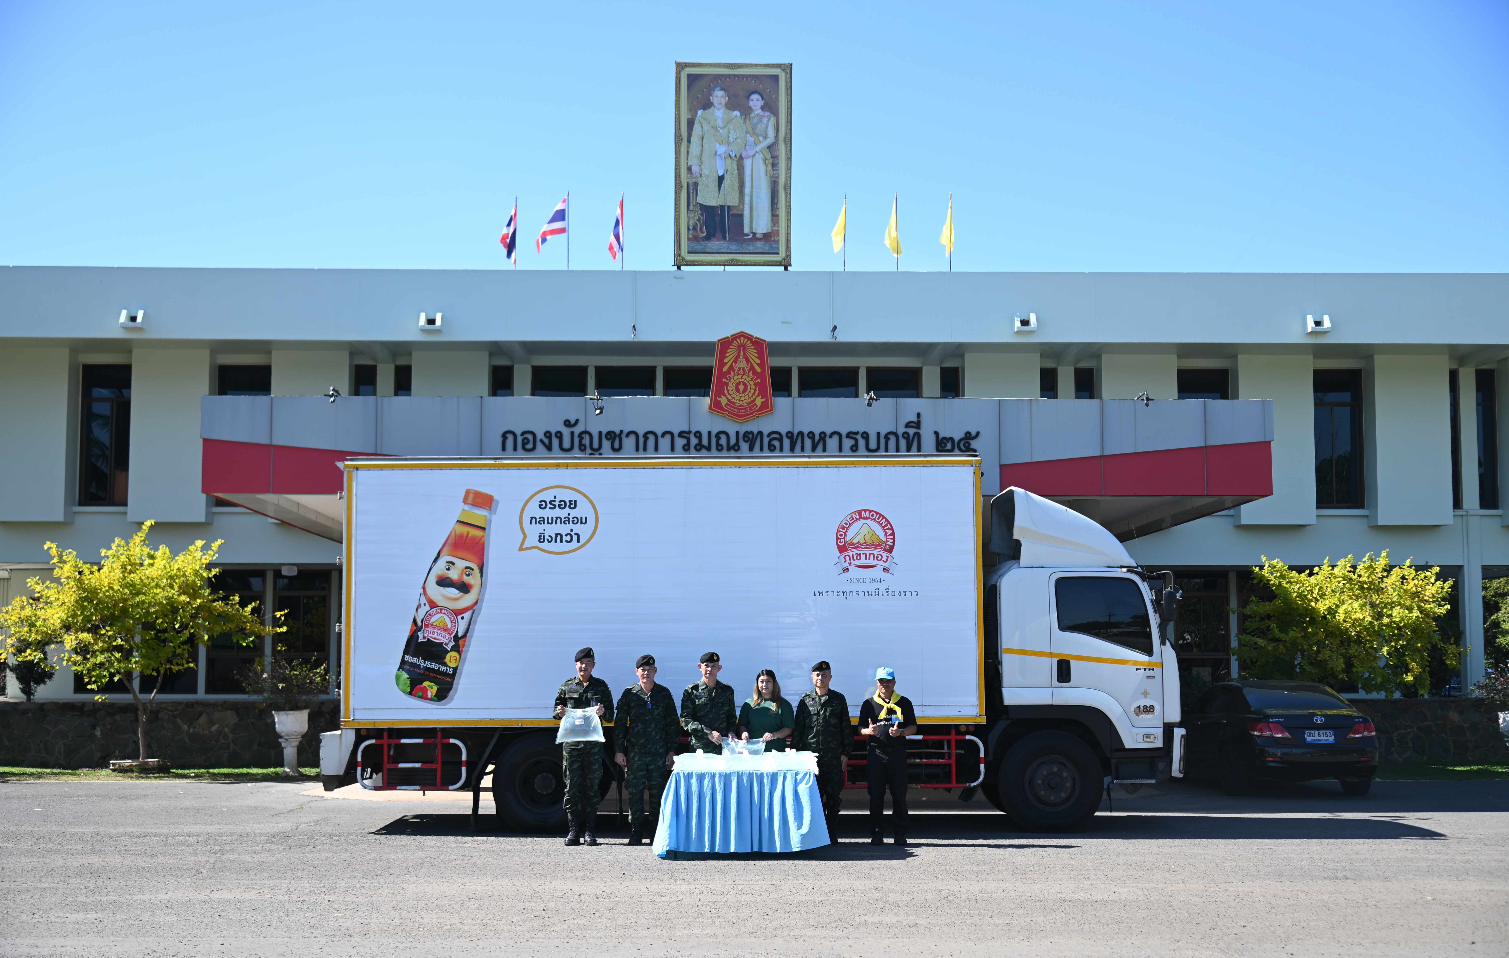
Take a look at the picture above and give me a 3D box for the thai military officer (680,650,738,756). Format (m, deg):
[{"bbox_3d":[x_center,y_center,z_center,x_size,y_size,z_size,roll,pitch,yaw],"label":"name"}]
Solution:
[{"bbox_3d":[-0.425,2.480,16.900,0.550,1.770,0.450,0,-5,-5],"label":"thai military officer"}]

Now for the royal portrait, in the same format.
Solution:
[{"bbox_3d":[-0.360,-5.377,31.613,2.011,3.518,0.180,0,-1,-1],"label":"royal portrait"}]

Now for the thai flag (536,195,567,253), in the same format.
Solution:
[{"bbox_3d":[-3.450,-4.347,31.507,0.534,0.996,0.200,0,-6,0],"label":"thai flag"}]

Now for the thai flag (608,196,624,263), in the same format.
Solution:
[{"bbox_3d":[-2.366,-4.261,31.498,0.282,1.129,0.200,0,-6,0],"label":"thai flag"}]

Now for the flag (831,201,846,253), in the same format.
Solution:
[{"bbox_3d":[1.435,-4.311,31.503,0.272,0.945,0.200,0,-6,0],"label":"flag"}]

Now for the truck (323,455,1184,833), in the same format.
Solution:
[{"bbox_3d":[0.041,1.756,19.548,8.605,3.737,2.450,0,-6,0],"label":"truck"}]

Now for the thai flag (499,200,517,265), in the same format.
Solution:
[{"bbox_3d":[-4.339,-4.330,32.400,0.340,1.080,0.300,0,-5,0],"label":"thai flag"}]

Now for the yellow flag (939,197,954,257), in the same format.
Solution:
[{"bbox_3d":[3.376,-4.413,32.400,0.280,1.020,0.280,0,-5,0],"label":"yellow flag"}]

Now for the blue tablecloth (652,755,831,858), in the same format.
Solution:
[{"bbox_3d":[-0.120,2.890,16.100,1.520,0.790,0.740,0,-5,0],"label":"blue tablecloth"}]

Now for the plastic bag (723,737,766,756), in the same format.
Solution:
[{"bbox_3d":[-0.094,2.394,16.350,0.400,0.220,0.140,0,-5,0],"label":"plastic bag"}]

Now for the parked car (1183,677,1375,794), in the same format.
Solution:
[{"bbox_3d":[6.880,3.510,25.200,1.820,1.470,4.820,0,-5,-2],"label":"parked car"}]

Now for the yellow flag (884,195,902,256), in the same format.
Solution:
[{"bbox_3d":[2.367,-4.311,31.504,0.322,1.068,0.200,0,-6,0],"label":"yellow flag"}]

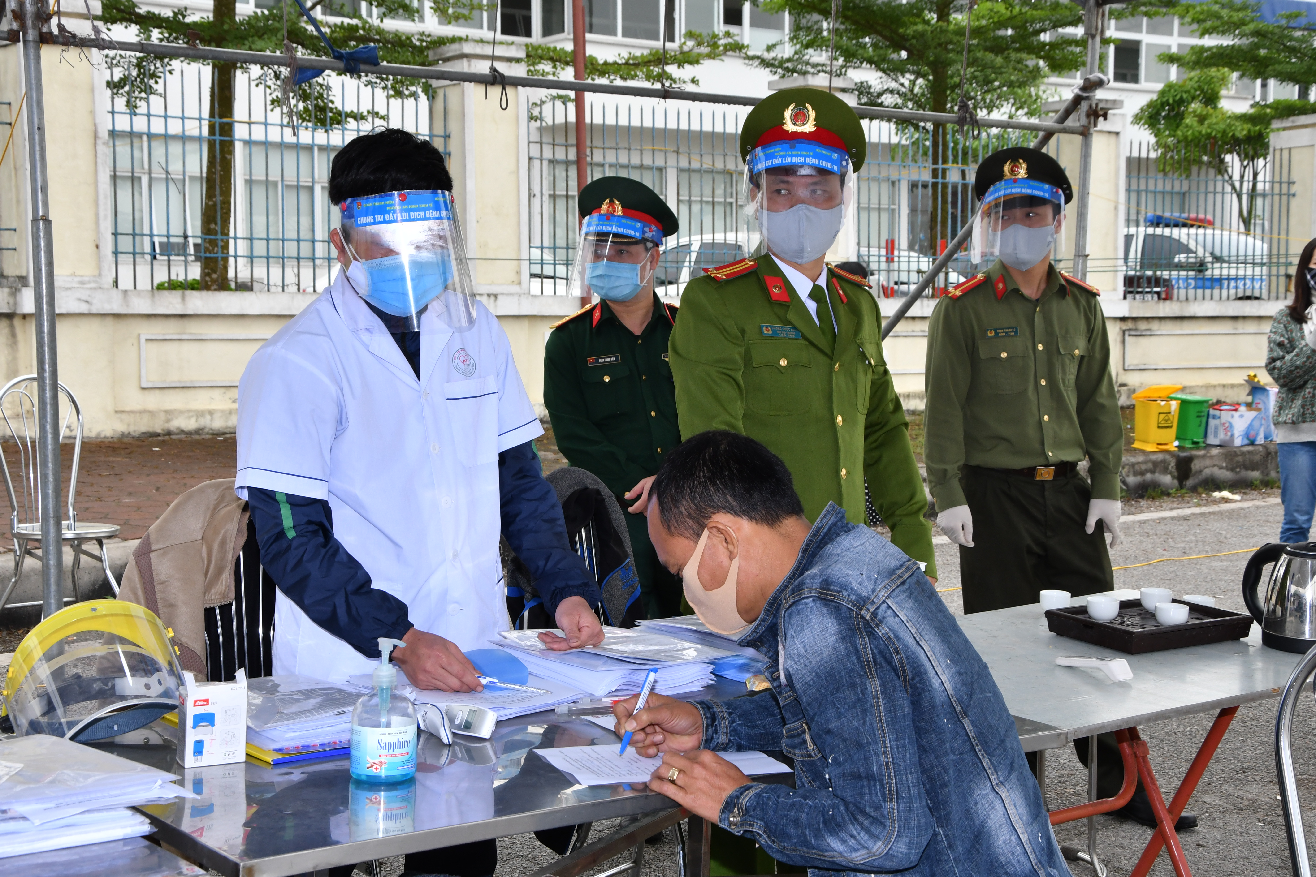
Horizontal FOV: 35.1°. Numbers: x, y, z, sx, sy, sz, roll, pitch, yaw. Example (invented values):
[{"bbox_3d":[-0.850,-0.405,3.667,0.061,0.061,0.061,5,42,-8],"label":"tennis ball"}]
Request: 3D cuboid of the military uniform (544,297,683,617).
[{"bbox_3d":[-0.072,0.300,5.358,0.500,1.340,0.350,-2,6,-20],"label":"military uniform"}]

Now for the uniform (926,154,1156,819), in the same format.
[{"bbox_3d":[0.965,0.131,5.341,0.580,1.720,0.380,-3,7,-30],"label":"uniform"}]

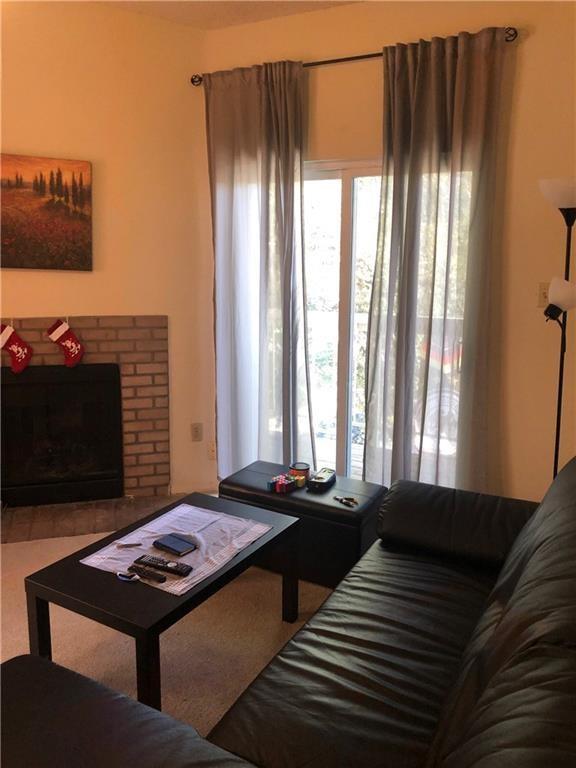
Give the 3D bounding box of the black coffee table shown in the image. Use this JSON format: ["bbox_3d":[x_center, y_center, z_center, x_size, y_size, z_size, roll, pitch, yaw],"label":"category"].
[{"bbox_3d":[-0.417,0.827,2.370,0.550,0.450,0.900,7,13,30],"label":"black coffee table"}]

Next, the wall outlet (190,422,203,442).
[{"bbox_3d":[-0.575,0.309,3.944,0.072,0.117,0.014,-3,12,-17],"label":"wall outlet"}]

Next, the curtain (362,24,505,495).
[{"bbox_3d":[0.731,-0.428,3.105,0.684,2.415,0.120,6,13,27],"label":"curtain"}]

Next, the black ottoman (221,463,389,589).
[{"bbox_3d":[0.071,0.701,3.136,0.773,0.400,0.390,7,13,30],"label":"black ottoman"}]

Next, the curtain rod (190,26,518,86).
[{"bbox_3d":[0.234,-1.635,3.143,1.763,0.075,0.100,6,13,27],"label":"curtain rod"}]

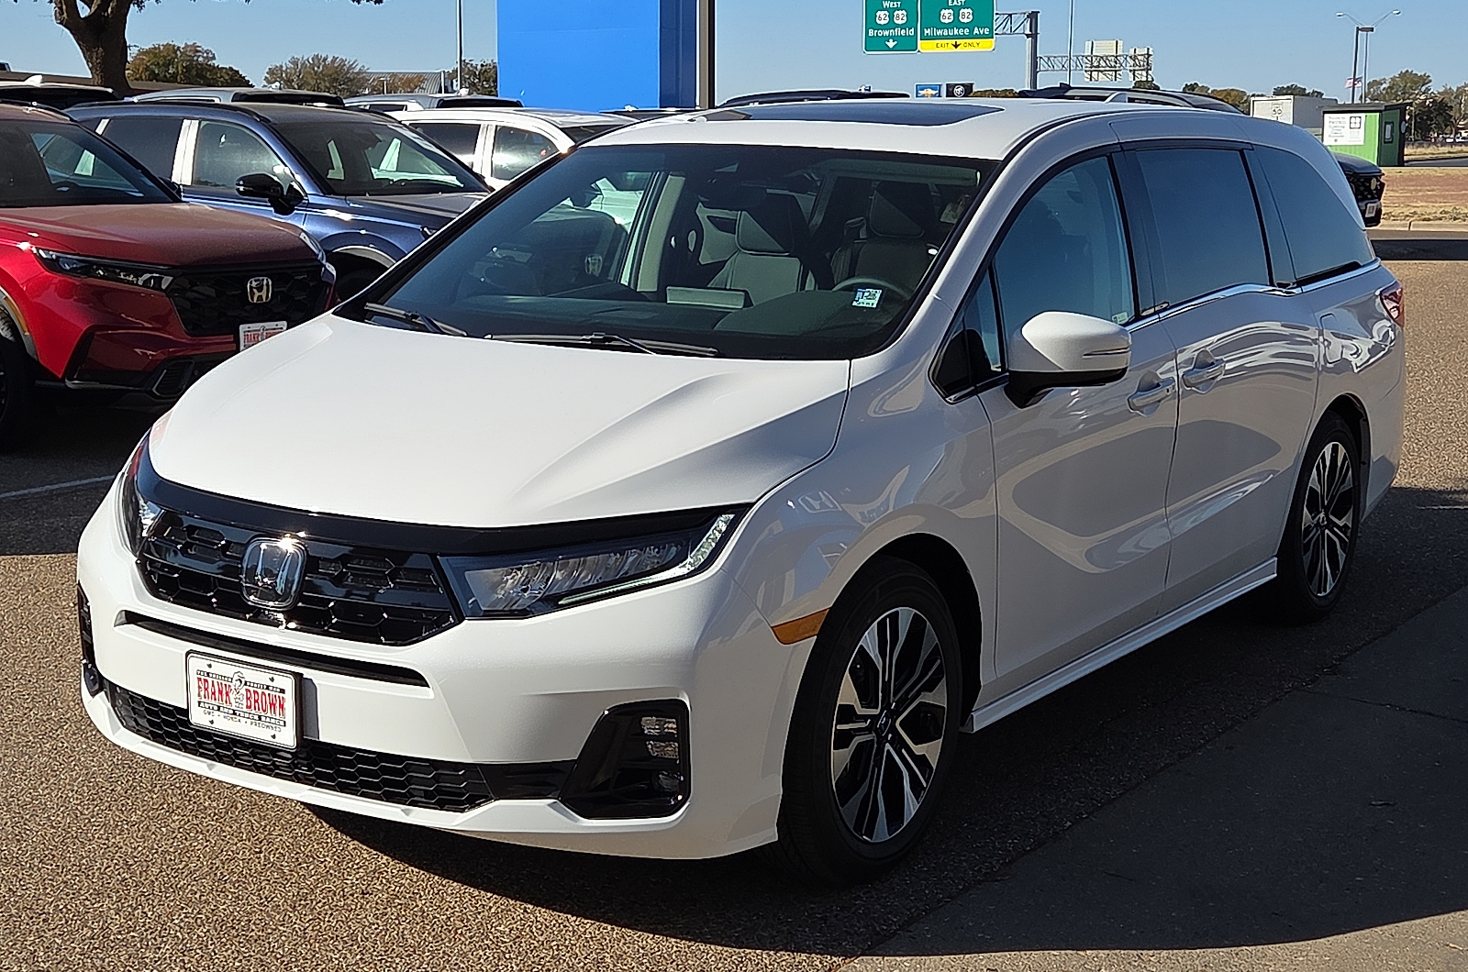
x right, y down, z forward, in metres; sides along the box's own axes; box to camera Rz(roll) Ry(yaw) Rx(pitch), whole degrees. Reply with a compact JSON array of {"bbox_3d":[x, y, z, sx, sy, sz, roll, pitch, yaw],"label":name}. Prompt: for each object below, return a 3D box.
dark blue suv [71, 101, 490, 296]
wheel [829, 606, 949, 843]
[{"bbox_3d":[-2.907,-1.721,14.075,4.690,1.685,1.865,7,12,33],"label":"dark blue suv"},{"bbox_3d":[0.288,0.528,4.802,0.170,0.520,0.520,7,12,32],"label":"wheel"}]

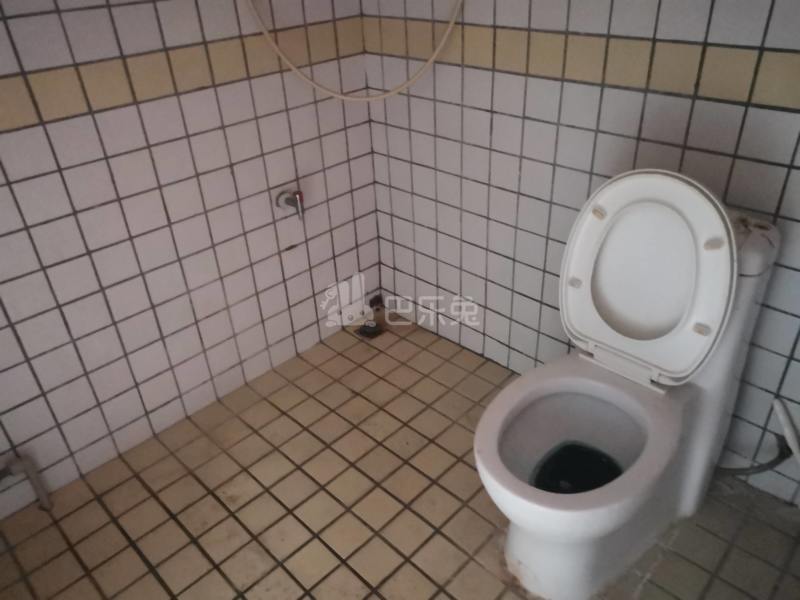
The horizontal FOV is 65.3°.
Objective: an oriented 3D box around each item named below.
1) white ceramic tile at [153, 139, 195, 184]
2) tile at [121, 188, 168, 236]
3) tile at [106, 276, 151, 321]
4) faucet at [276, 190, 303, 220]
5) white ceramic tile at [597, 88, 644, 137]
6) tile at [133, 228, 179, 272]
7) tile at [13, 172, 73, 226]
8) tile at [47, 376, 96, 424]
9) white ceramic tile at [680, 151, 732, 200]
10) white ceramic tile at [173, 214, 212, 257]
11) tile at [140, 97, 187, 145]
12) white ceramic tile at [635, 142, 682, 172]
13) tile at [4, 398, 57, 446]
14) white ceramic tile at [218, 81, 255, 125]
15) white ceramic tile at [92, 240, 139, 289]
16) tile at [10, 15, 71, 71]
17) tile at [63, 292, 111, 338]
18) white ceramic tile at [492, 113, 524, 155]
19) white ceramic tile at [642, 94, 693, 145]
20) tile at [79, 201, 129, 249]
[{"bbox_3d":[-0.589,-0.361,1.623,0.099,0.099,0.008,-30,40,-36],"label":"white ceramic tile"},{"bbox_3d":[-0.659,-0.228,1.617,0.099,0.099,0.008,-30,40,-36],"label":"tile"},{"bbox_3d":[-0.709,-0.006,1.630,0.010,0.100,0.100,26,42,38],"label":"tile"},{"bbox_3d":[-0.316,-0.289,1.859,0.072,0.088,0.060,26,42,38],"label":"faucet"},{"bbox_3d":[0.490,-0.414,1.371,0.010,0.098,0.098,-29,40,-35],"label":"white ceramic tile"},{"bbox_3d":[-0.641,-0.133,1.638,0.010,0.100,0.100,26,42,38],"label":"tile"},{"bbox_3d":[-0.820,-0.234,1.433,0.099,0.099,0.008,-30,40,-36],"label":"tile"},{"bbox_3d":[-0.848,0.256,1.614,0.010,0.100,0.100,26,42,38],"label":"tile"},{"bbox_3d":[0.654,-0.267,1.335,0.100,0.100,0.010,26,42,38],"label":"white ceramic tile"},{"bbox_3d":[-0.577,-0.180,1.735,0.099,0.099,0.008,-30,40,-36],"label":"white ceramic tile"},{"bbox_3d":[-0.583,-0.442,1.535,0.010,0.100,0.100,26,42,38],"label":"tile"},{"bbox_3d":[0.566,-0.293,1.361,0.010,0.098,0.098,-29,40,-35],"label":"white ceramic tile"},{"bbox_3d":[-0.941,0.307,1.586,0.099,0.099,0.008,-30,40,-36],"label":"tile"},{"bbox_3d":[-0.429,-0.516,1.631,0.098,0.098,0.010,-29,40,-35],"label":"white ceramic tile"},{"bbox_3d":[-0.718,-0.091,1.573,0.010,0.100,0.100,26,42,38],"label":"white ceramic tile"},{"bbox_3d":[-0.764,-0.548,1.326,0.099,0.099,0.008,-30,40,-36],"label":"tile"},{"bbox_3d":[-0.773,0.037,1.546,0.098,0.098,0.010,-29,40,-35],"label":"tile"},{"bbox_3d":[0.294,-0.449,1.688,0.008,0.099,0.099,-30,40,-36],"label":"white ceramic tile"},{"bbox_3d":[0.585,-0.398,1.372,0.008,0.099,0.099,-30,40,-36],"label":"white ceramic tile"},{"bbox_3d":[-0.721,-0.180,1.519,0.010,0.100,0.100,26,42,38],"label":"tile"}]

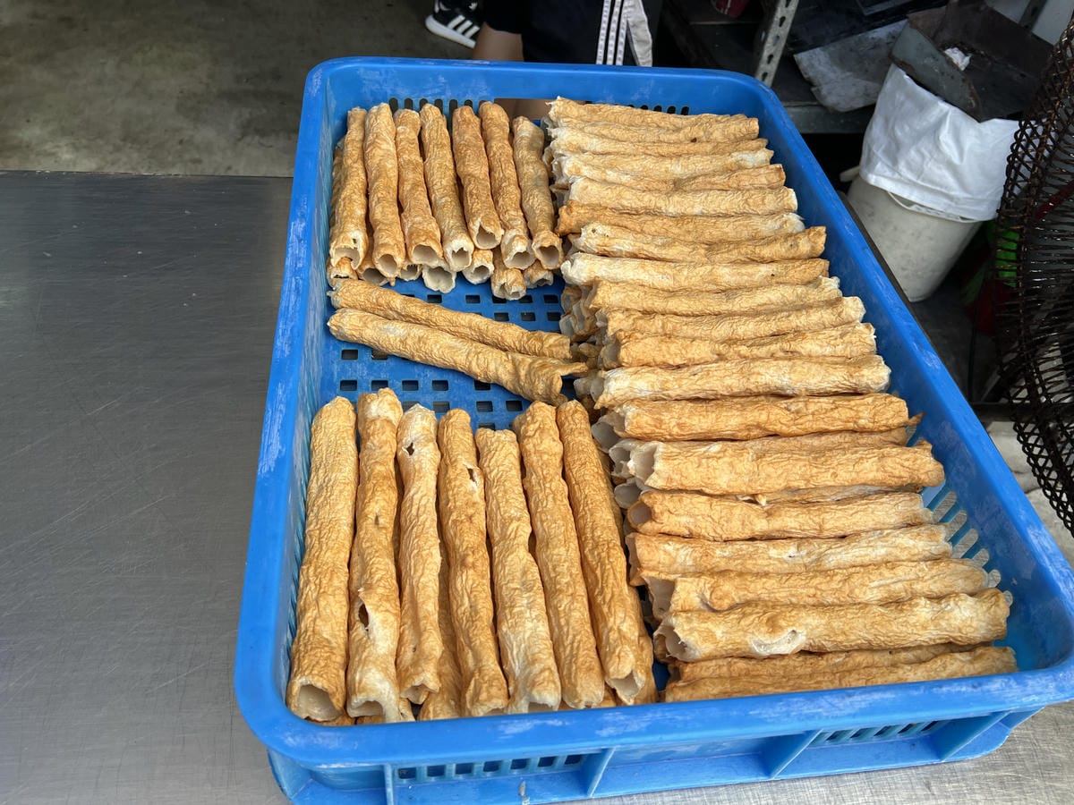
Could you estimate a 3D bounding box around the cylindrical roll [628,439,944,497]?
[{"bbox_3d":[0.164,0.044,0.532,0.204,0.033,0.034,0,49,-7],"label":"cylindrical roll"}]

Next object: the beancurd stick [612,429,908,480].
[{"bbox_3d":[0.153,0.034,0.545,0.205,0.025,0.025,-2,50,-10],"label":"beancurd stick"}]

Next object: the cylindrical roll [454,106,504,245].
[{"bbox_3d":[-0.055,-0.213,0.745,0.026,0.026,0.185,-2,51,-11],"label":"cylindrical roll"}]

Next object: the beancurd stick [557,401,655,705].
[{"bbox_3d":[0.038,0.081,0.493,0.027,0.027,0.198,0,48,-9],"label":"beancurd stick"}]

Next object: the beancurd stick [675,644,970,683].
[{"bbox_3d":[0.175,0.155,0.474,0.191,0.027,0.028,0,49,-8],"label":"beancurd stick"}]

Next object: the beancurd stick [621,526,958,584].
[{"bbox_3d":[0.157,0.090,0.493,0.204,0.025,0.025,-2,50,-9],"label":"beancurd stick"}]

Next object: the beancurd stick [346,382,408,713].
[{"bbox_3d":[-0.093,0.079,0.480,0.027,0.027,0.208,-1,48,-9],"label":"beancurd stick"}]

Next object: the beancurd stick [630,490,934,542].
[{"bbox_3d":[0.157,0.073,0.519,0.194,0.027,0.027,1,48,-8],"label":"beancurd stick"}]

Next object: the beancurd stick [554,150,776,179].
[{"bbox_3d":[0.120,-0.223,0.755,0.210,0.026,0.026,-6,51,-13],"label":"beancurd stick"}]

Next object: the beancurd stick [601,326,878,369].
[{"bbox_3d":[0.153,-0.042,0.605,0.209,0.027,0.027,-3,50,-10],"label":"beancurd stick"}]

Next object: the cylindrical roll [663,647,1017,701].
[{"bbox_3d":[0.171,0.156,0.448,0.204,0.025,0.025,-2,50,-9],"label":"cylindrical roll"}]

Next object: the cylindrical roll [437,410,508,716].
[{"bbox_3d":[-0.039,0.085,0.484,0.026,0.026,0.192,-3,50,-11],"label":"cylindrical roll"}]

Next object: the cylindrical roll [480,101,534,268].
[{"bbox_3d":[-0.029,-0.202,0.732,0.027,0.027,0.195,-2,57,-10],"label":"cylindrical roll"}]

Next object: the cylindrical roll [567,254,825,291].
[{"bbox_3d":[0.131,-0.107,0.662,0.222,0.026,0.027,-2,49,-9],"label":"cylindrical roll"}]

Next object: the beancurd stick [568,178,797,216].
[{"bbox_3d":[0.132,-0.183,0.720,0.204,0.027,0.027,-2,48,-10],"label":"beancurd stick"}]

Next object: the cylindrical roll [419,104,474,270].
[{"bbox_3d":[-0.083,-0.199,0.716,0.026,0.026,0.216,-4,50,-11],"label":"cylindrical roll"}]

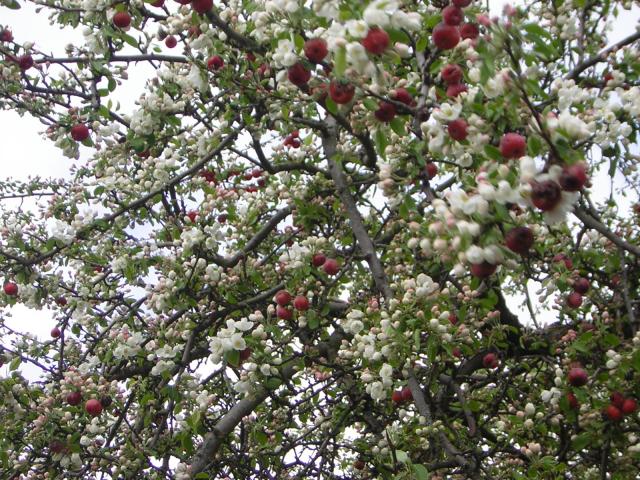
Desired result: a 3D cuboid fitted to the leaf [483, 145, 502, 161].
[{"bbox_3d":[0.192,-0.097,2.050,0.024,0.013,0.009,37,0,6],"label":"leaf"}]

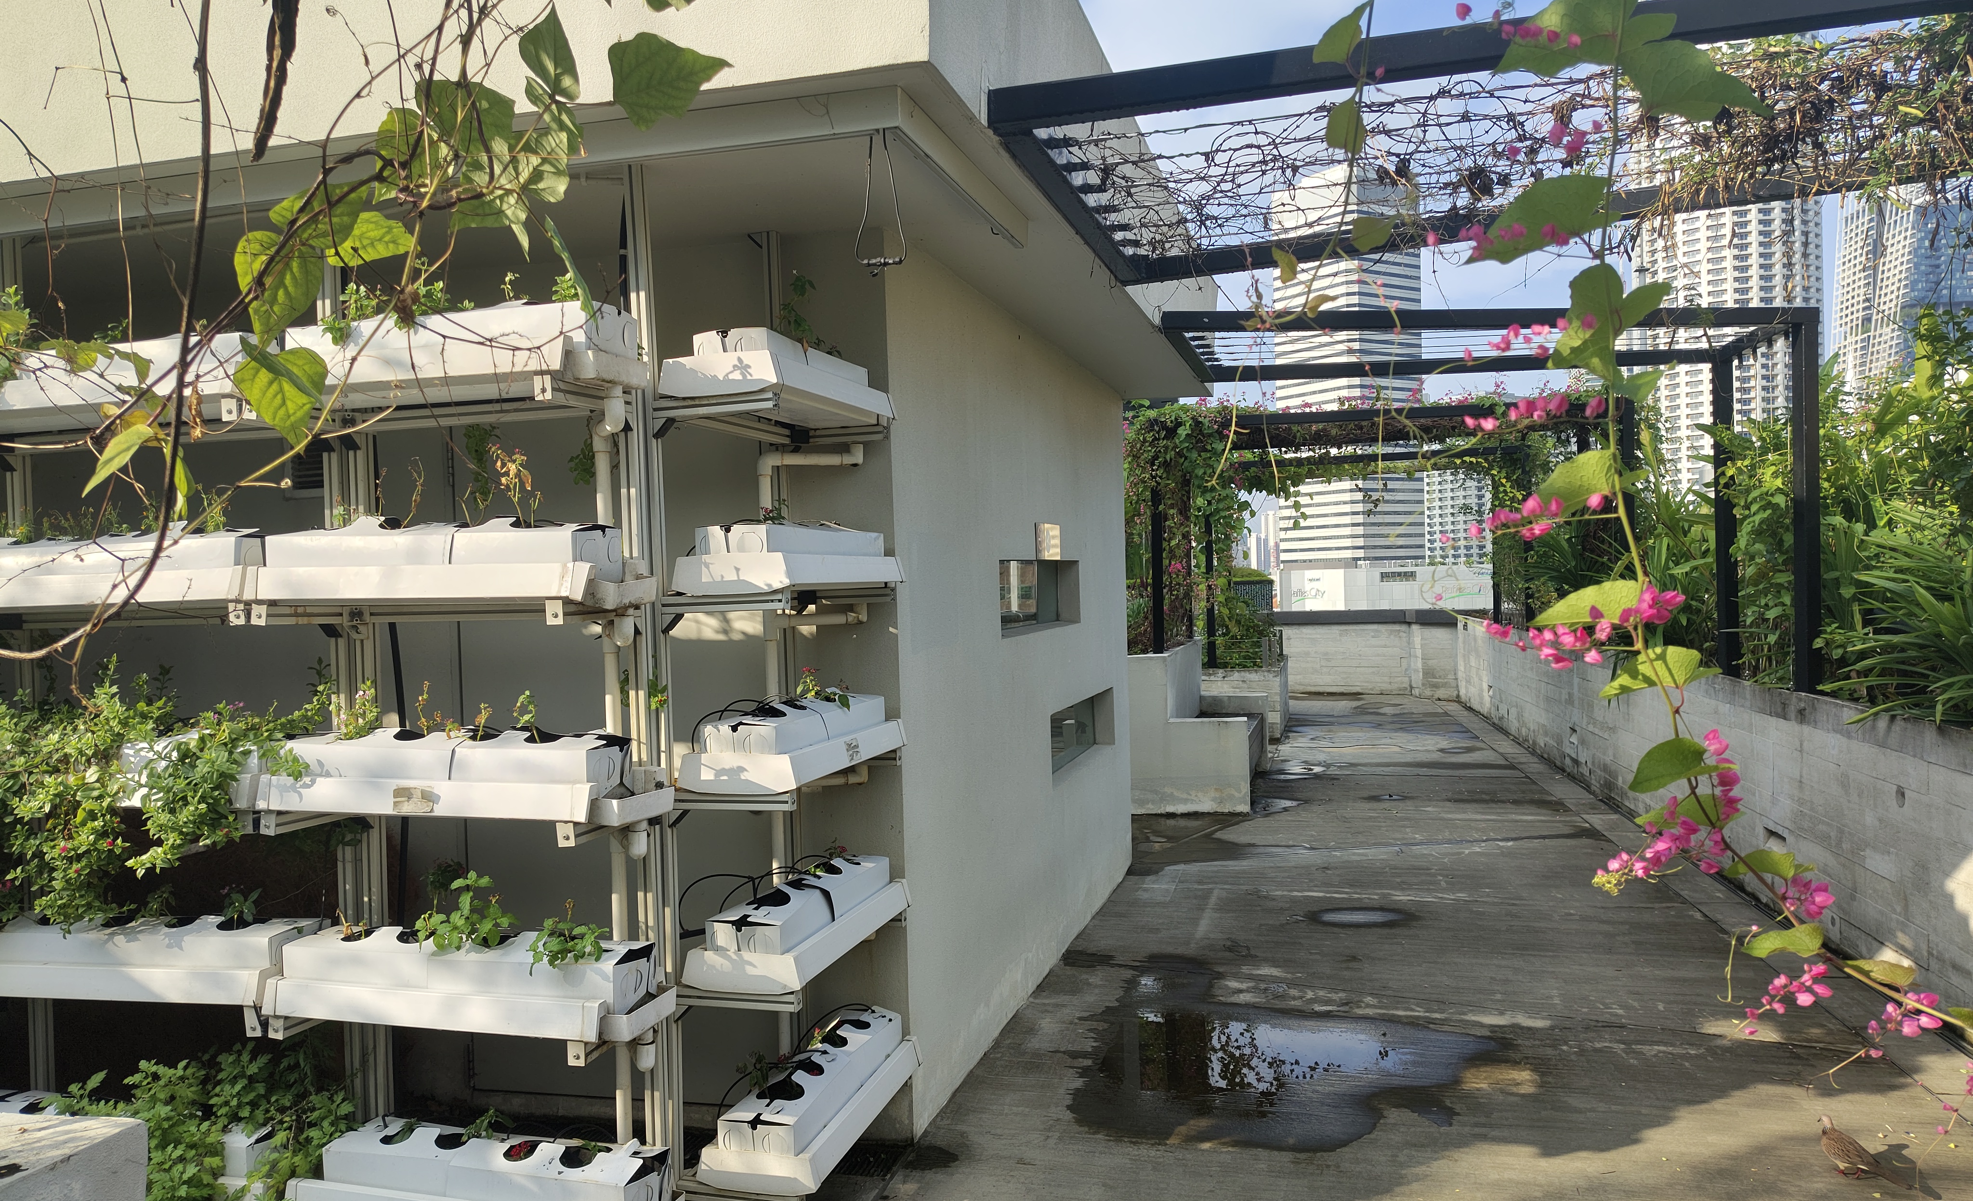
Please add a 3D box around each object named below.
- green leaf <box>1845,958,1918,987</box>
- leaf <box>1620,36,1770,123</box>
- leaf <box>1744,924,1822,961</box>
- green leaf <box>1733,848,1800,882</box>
[{"bbox_3d":[0.588,0.245,0.900,0.046,0.013,0.034,7,22,18],"label":"green leaf"},{"bbox_3d":[0.450,-0.330,0.870,0.092,0.055,0.020,18,-25,12],"label":"leaf"},{"bbox_3d":[0.525,0.224,0.900,0.052,0.015,0.035,-5,23,17],"label":"leaf"},{"bbox_3d":[0.514,0.174,0.900,0.047,0.014,0.034,-6,23,15],"label":"green leaf"}]

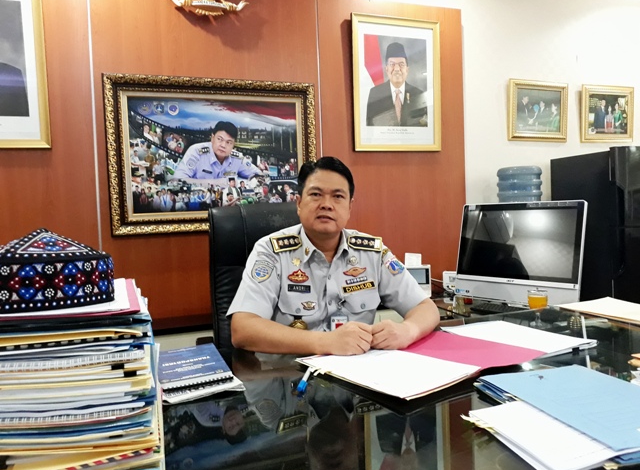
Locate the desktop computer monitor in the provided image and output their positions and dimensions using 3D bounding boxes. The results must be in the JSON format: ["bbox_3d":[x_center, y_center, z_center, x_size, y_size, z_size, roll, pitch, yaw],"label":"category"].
[{"bbox_3d":[0.891,0.073,2.223,0.135,0.445,0.570,4,-2,-40],"label":"desktop computer monitor"}]

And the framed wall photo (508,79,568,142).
[{"bbox_3d":[1.511,-0.851,3.449,0.505,0.410,0.035,-3,6,-19],"label":"framed wall photo"}]

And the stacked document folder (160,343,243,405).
[{"bbox_3d":[-0.309,0.300,1.082,0.190,0.035,0.308,-3,2,-24],"label":"stacked document folder"}]

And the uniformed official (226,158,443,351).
[{"bbox_3d":[0.086,0.407,1.392,0.633,1.273,0.610,-3,2,-19],"label":"uniformed official"}]

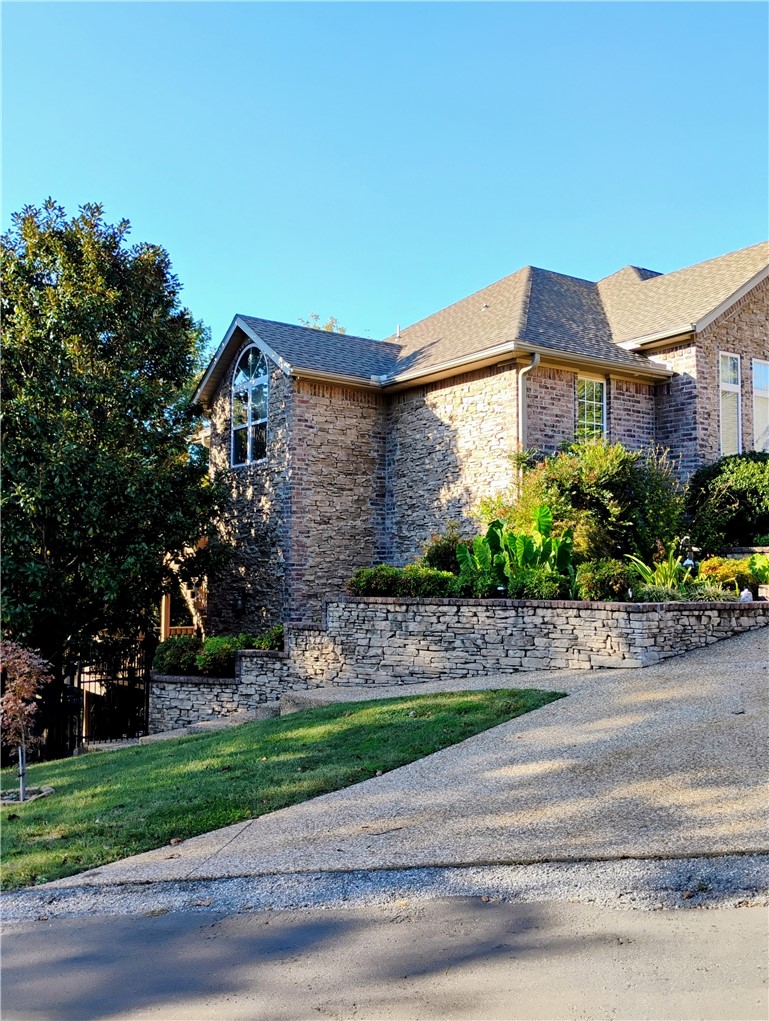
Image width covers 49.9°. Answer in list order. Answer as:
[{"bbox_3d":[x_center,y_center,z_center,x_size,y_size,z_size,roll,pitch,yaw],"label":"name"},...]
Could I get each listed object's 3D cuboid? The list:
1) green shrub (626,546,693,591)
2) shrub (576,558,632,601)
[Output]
[{"bbox_3d":[3.512,0.756,10.600,0.860,0.590,0.720,0,-3,14],"label":"green shrub"},{"bbox_3d":[2.740,0.872,10.300,0.700,0.540,0.660,0,-3,14],"label":"shrub"}]

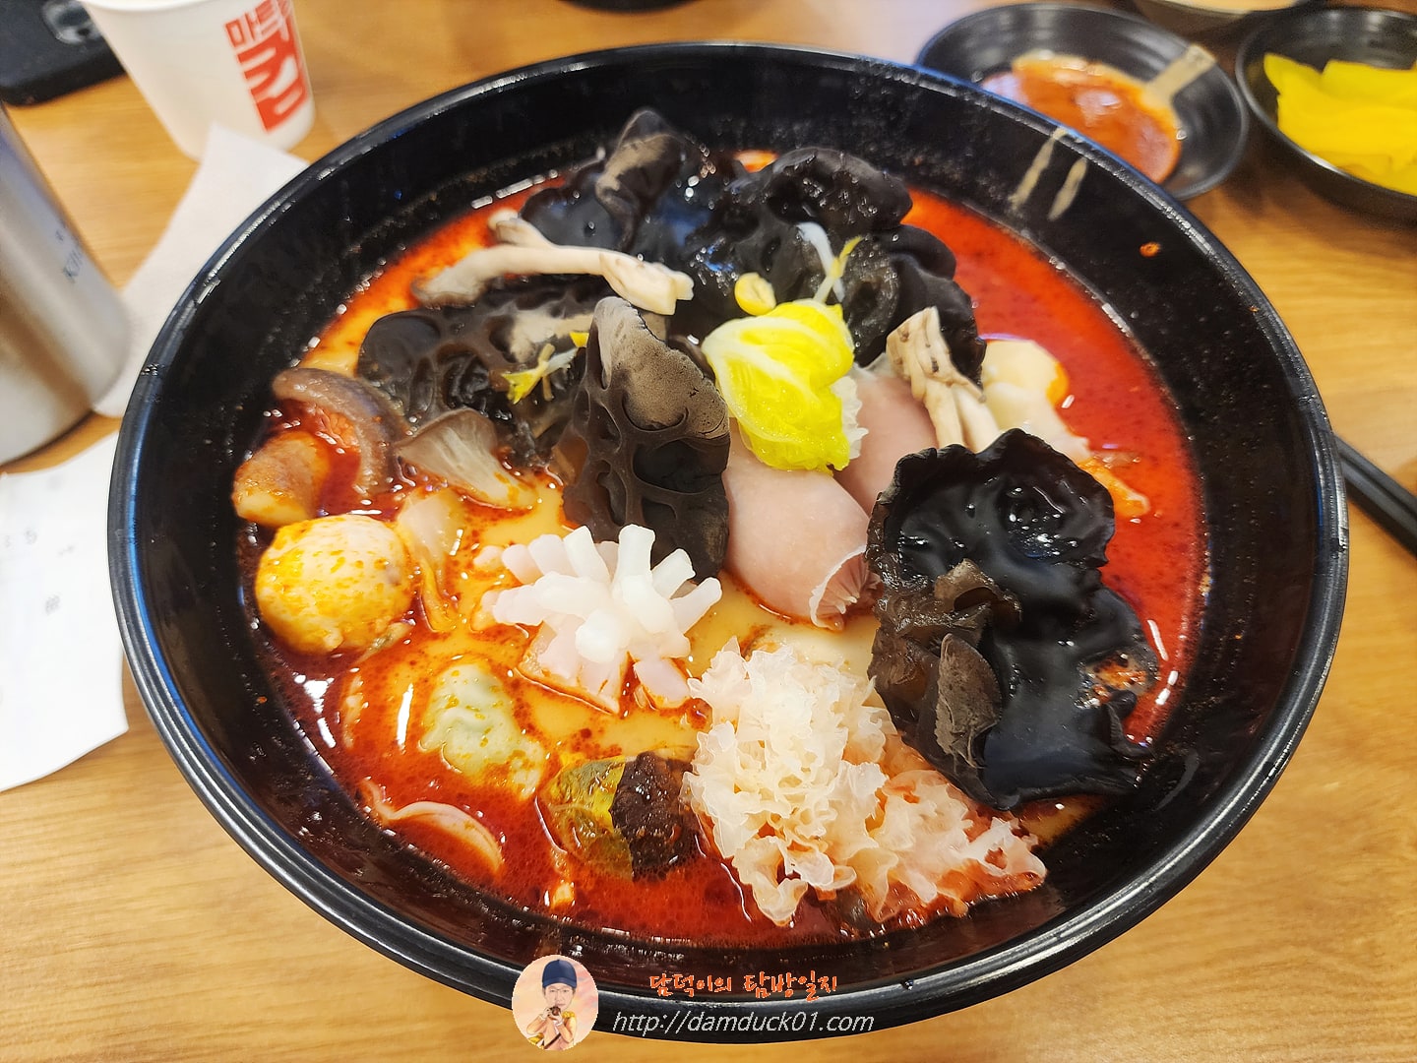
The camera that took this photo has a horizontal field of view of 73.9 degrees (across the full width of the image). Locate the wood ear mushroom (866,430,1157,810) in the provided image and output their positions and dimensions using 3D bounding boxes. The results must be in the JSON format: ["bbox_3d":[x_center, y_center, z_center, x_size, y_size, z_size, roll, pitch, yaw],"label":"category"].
[{"bbox_3d":[0.064,0.018,0.205,0.060,0.028,0.085,1,57,0],"label":"wood ear mushroom"}]

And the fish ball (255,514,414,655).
[{"bbox_3d":[-0.083,0.012,0.208,0.032,0.031,0.032,0,57,0],"label":"fish ball"}]

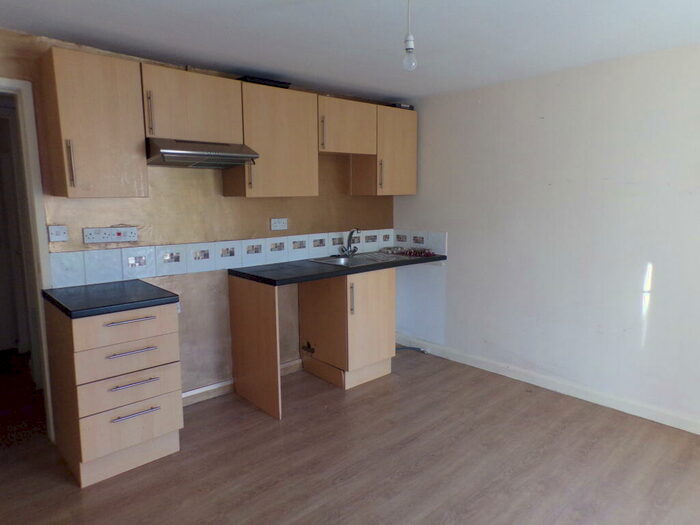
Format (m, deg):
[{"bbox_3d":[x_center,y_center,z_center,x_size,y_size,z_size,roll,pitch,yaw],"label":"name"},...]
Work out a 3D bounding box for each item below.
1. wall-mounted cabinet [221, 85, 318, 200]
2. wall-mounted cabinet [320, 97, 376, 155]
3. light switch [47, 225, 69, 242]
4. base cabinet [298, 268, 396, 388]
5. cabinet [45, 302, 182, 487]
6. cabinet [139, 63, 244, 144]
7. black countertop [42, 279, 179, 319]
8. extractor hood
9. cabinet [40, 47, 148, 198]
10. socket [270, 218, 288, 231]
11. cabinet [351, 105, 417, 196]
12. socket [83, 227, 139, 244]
[{"bbox_3d":[-0.547,-0.821,3.377,0.604,0.712,0.295,-8,12,-42],"label":"wall-mounted cabinet"},{"bbox_3d":[-0.103,-1.036,3.759,0.603,0.393,0.295,-8,12,-42],"label":"wall-mounted cabinet"},{"bbox_3d":[-1.606,-0.157,2.680,0.087,0.085,0.020,-8,12,-42],"label":"light switch"},{"bbox_3d":[-0.017,0.462,3.858,0.503,0.871,0.573,-8,12,-42],"label":"base cabinet"},{"bbox_3d":[-1.303,0.632,2.687,0.502,0.869,0.598,-8,12,-42],"label":"cabinet"},{"bbox_3d":[-0.994,-0.922,2.945,0.613,0.388,0.295,-8,12,-42],"label":"cabinet"},{"bbox_3d":[-1.295,0.183,2.620,0.507,0.039,0.604,-8,12,-42],"label":"black countertop"},{"bbox_3d":[-0.931,-0.651,2.917,0.607,0.139,0.480,-8,12,-42],"label":"extractor hood"},{"bbox_3d":[-1.371,-0.712,2.624,0.412,0.712,0.295,-8,12,-42],"label":"cabinet"},{"bbox_3d":[-0.530,-0.287,3.665,0.150,0.087,0.020,-8,12,-42],"label":"socket"},{"bbox_3d":[0.301,-0.932,4.152,0.499,0.712,0.295,-8,12,-42],"label":"cabinet"},{"bbox_3d":[-1.405,-0.160,2.867,0.297,0.087,0.020,-8,12,-42],"label":"socket"}]

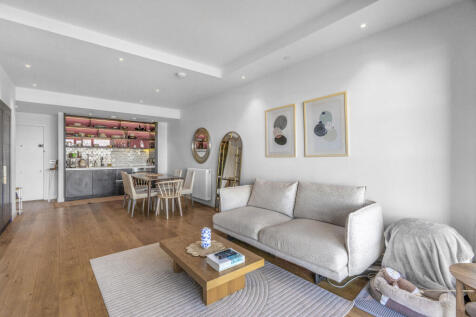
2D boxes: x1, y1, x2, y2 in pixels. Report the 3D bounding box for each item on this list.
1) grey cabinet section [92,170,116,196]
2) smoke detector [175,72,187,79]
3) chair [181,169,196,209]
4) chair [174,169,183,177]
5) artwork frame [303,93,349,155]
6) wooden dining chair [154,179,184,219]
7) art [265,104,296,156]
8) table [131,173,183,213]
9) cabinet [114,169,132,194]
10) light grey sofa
[{"bbox_3d":[-4.169,0.712,6.560,0.600,0.735,0.580,0,0,-39],"label":"grey cabinet section"},{"bbox_3d":[-0.966,-1.408,3.616,0.140,0.050,0.140,-1,1,-39],"label":"smoke detector"},{"bbox_3d":[-1.333,0.721,5.021,0.550,0.890,0.460,-1,1,-39],"label":"chair"},{"bbox_3d":[-1.828,0.715,5.624,0.550,0.890,0.460,-1,1,-39],"label":"chair"},{"bbox_3d":[1.179,-0.419,2.868,0.030,0.825,0.625,-1,1,-39],"label":"artwork frame"},{"bbox_3d":[-1.410,0.805,4.312,0.500,0.740,0.540,0,1,38],"label":"wooden dining chair"},{"bbox_3d":[0.692,-0.415,3.460,0.030,0.825,0.625,-1,1,-39],"label":"art"},{"bbox_3d":[-1.950,0.792,5.033,0.800,0.750,1.520,-1,1,-39],"label":"table"},{"bbox_3d":[-3.777,0.707,6.909,0.520,0.860,0.600,-1,1,-39],"label":"cabinet"},{"bbox_3d":[0.622,0.756,2.720,0.940,0.870,1.880,-1,1,-41],"label":"light grey sofa"}]

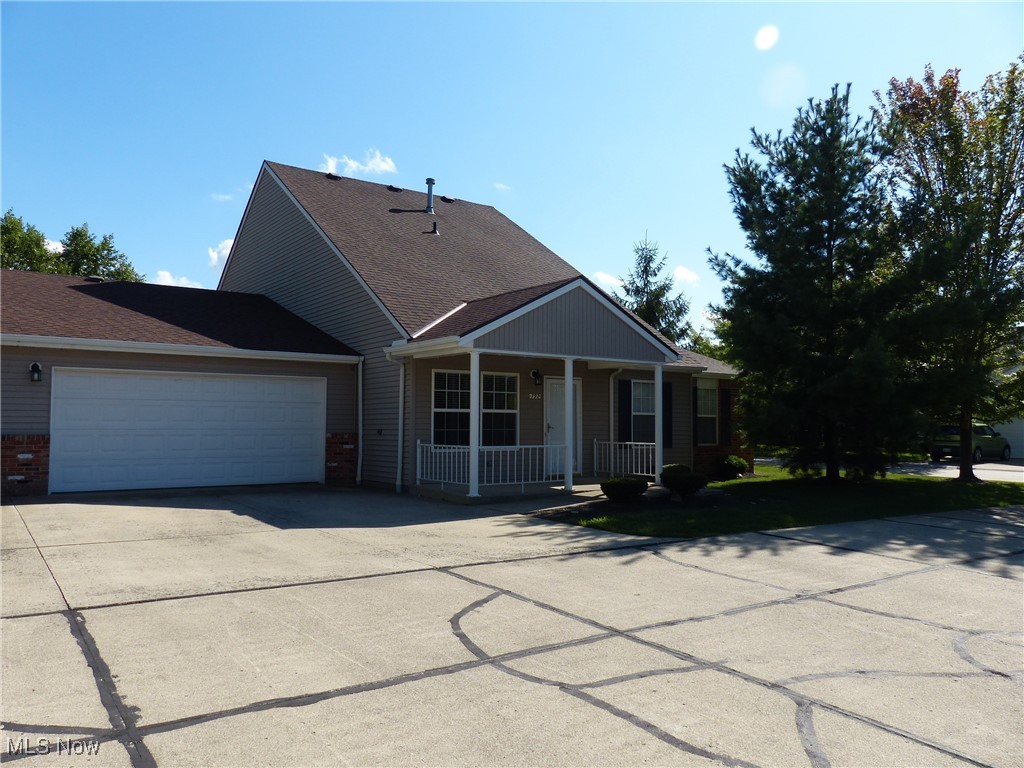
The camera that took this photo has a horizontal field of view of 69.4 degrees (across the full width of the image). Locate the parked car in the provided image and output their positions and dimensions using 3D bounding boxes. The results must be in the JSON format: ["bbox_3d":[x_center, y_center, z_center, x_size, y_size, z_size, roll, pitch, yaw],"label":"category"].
[{"bbox_3d":[20.100,2.580,32.500,4.150,1.620,1.800,2,-4,-37],"label":"parked car"}]

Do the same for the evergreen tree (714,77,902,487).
[{"bbox_3d":[8.050,-2.830,19.850,5.400,10.650,5.300,0,-3,0],"label":"evergreen tree"}]

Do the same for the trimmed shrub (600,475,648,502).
[{"bbox_3d":[1.920,1.780,12.600,0.820,0.480,0.800,0,-3,0],"label":"trimmed shrub"}]

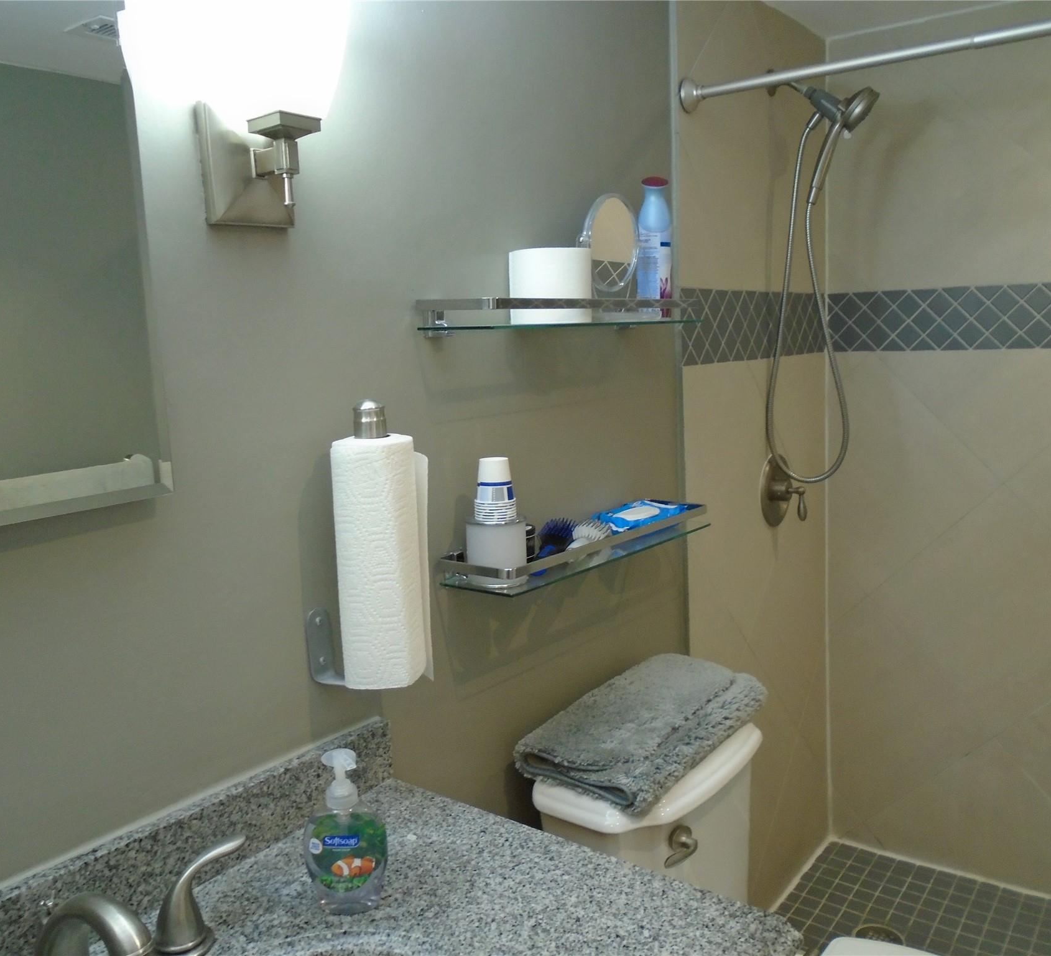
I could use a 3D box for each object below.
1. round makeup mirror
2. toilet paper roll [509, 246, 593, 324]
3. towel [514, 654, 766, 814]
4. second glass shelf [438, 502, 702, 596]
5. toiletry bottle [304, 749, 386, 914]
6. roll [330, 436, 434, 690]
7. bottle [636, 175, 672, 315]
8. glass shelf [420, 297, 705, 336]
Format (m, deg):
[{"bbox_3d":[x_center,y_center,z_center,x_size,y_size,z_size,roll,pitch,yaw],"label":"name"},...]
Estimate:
[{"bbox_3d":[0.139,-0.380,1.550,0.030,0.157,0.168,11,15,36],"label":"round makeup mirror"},{"bbox_3d":[0.037,-0.277,1.406,0.122,0.105,0.122,-2,8,0],"label":"toilet paper roll"},{"bbox_3d":[0.221,0.422,1.646,0.203,0.070,0.502,4,11,37],"label":"towel"},{"bbox_3d":[0.101,0.103,1.529,0.137,0.042,0.567,4,11,37],"label":"second glass shelf"},{"bbox_3d":[-0.189,0.357,0.991,0.084,0.171,0.050,-4,9,-12],"label":"toiletry bottle"},{"bbox_3d":[-0.167,0.095,1.099,0.098,0.277,0.098,-2,8,0],"label":"roll"},{"bbox_3d":[0.226,-0.403,1.698,0.058,0.236,0.066,-2,8,4],"label":"bottle"},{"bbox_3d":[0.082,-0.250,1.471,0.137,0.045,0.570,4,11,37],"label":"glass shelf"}]

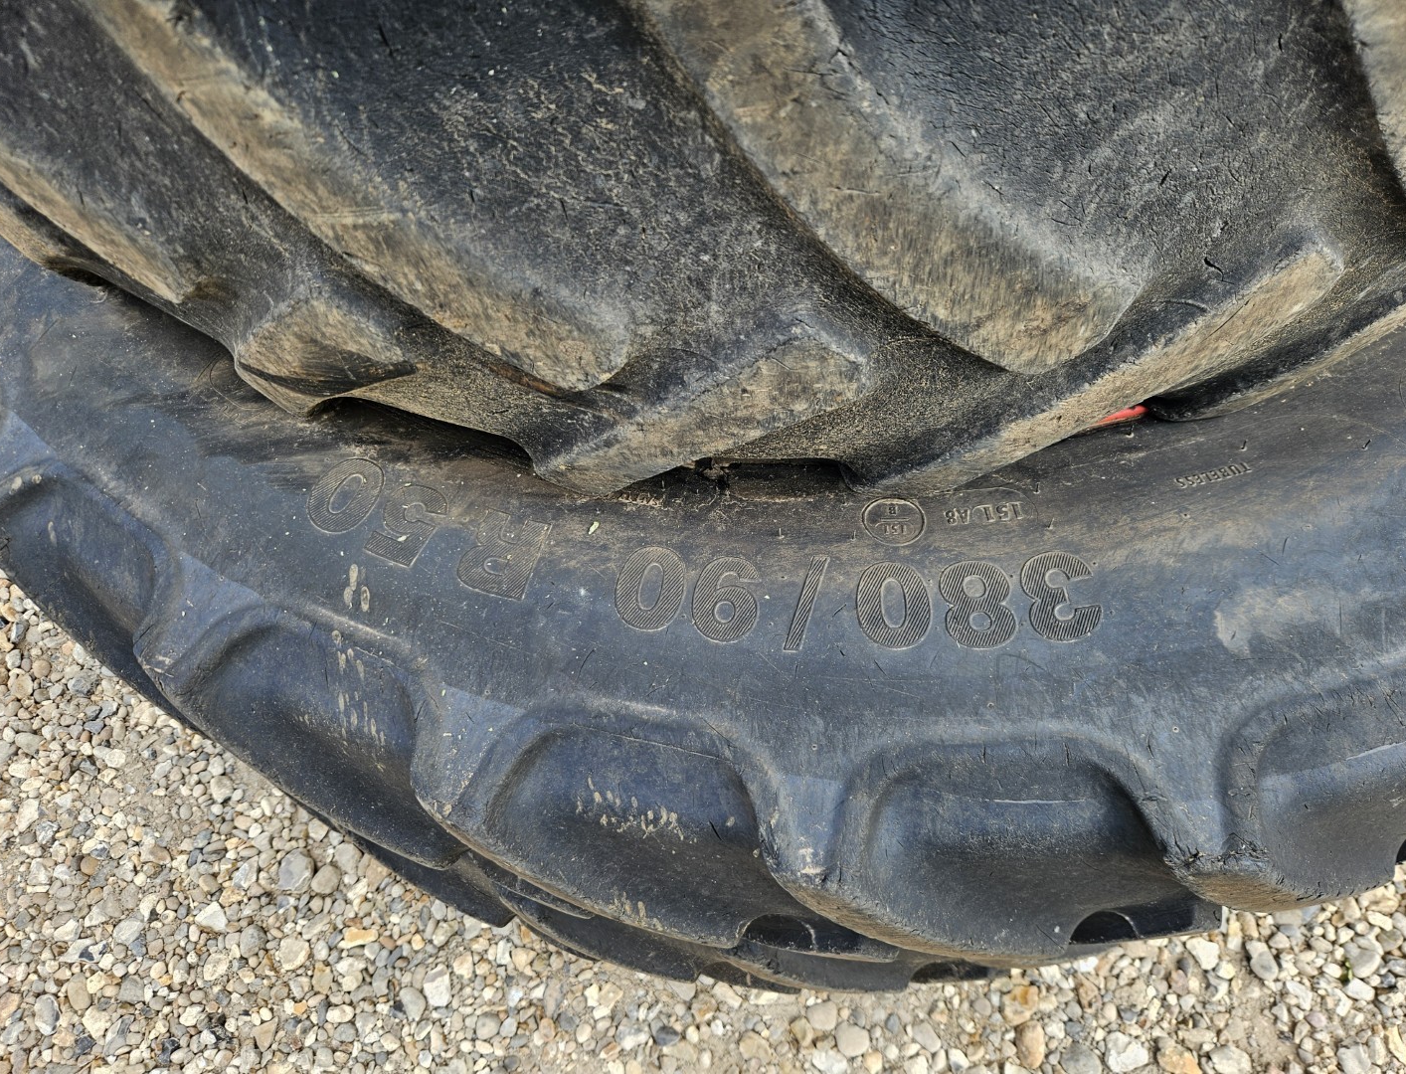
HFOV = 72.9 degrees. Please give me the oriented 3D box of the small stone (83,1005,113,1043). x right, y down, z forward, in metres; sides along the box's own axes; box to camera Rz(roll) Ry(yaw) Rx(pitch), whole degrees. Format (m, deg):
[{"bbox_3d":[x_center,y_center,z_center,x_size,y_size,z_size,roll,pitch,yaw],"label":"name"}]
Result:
[{"bbox_3d":[-0.779,0.622,1.221,0.028,0.020,0.031,-30,70,-4],"label":"small stone"}]

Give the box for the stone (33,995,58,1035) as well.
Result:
[{"bbox_3d":[-0.849,0.618,1.231,0.026,0.018,0.049,-22,70,-1],"label":"stone"}]

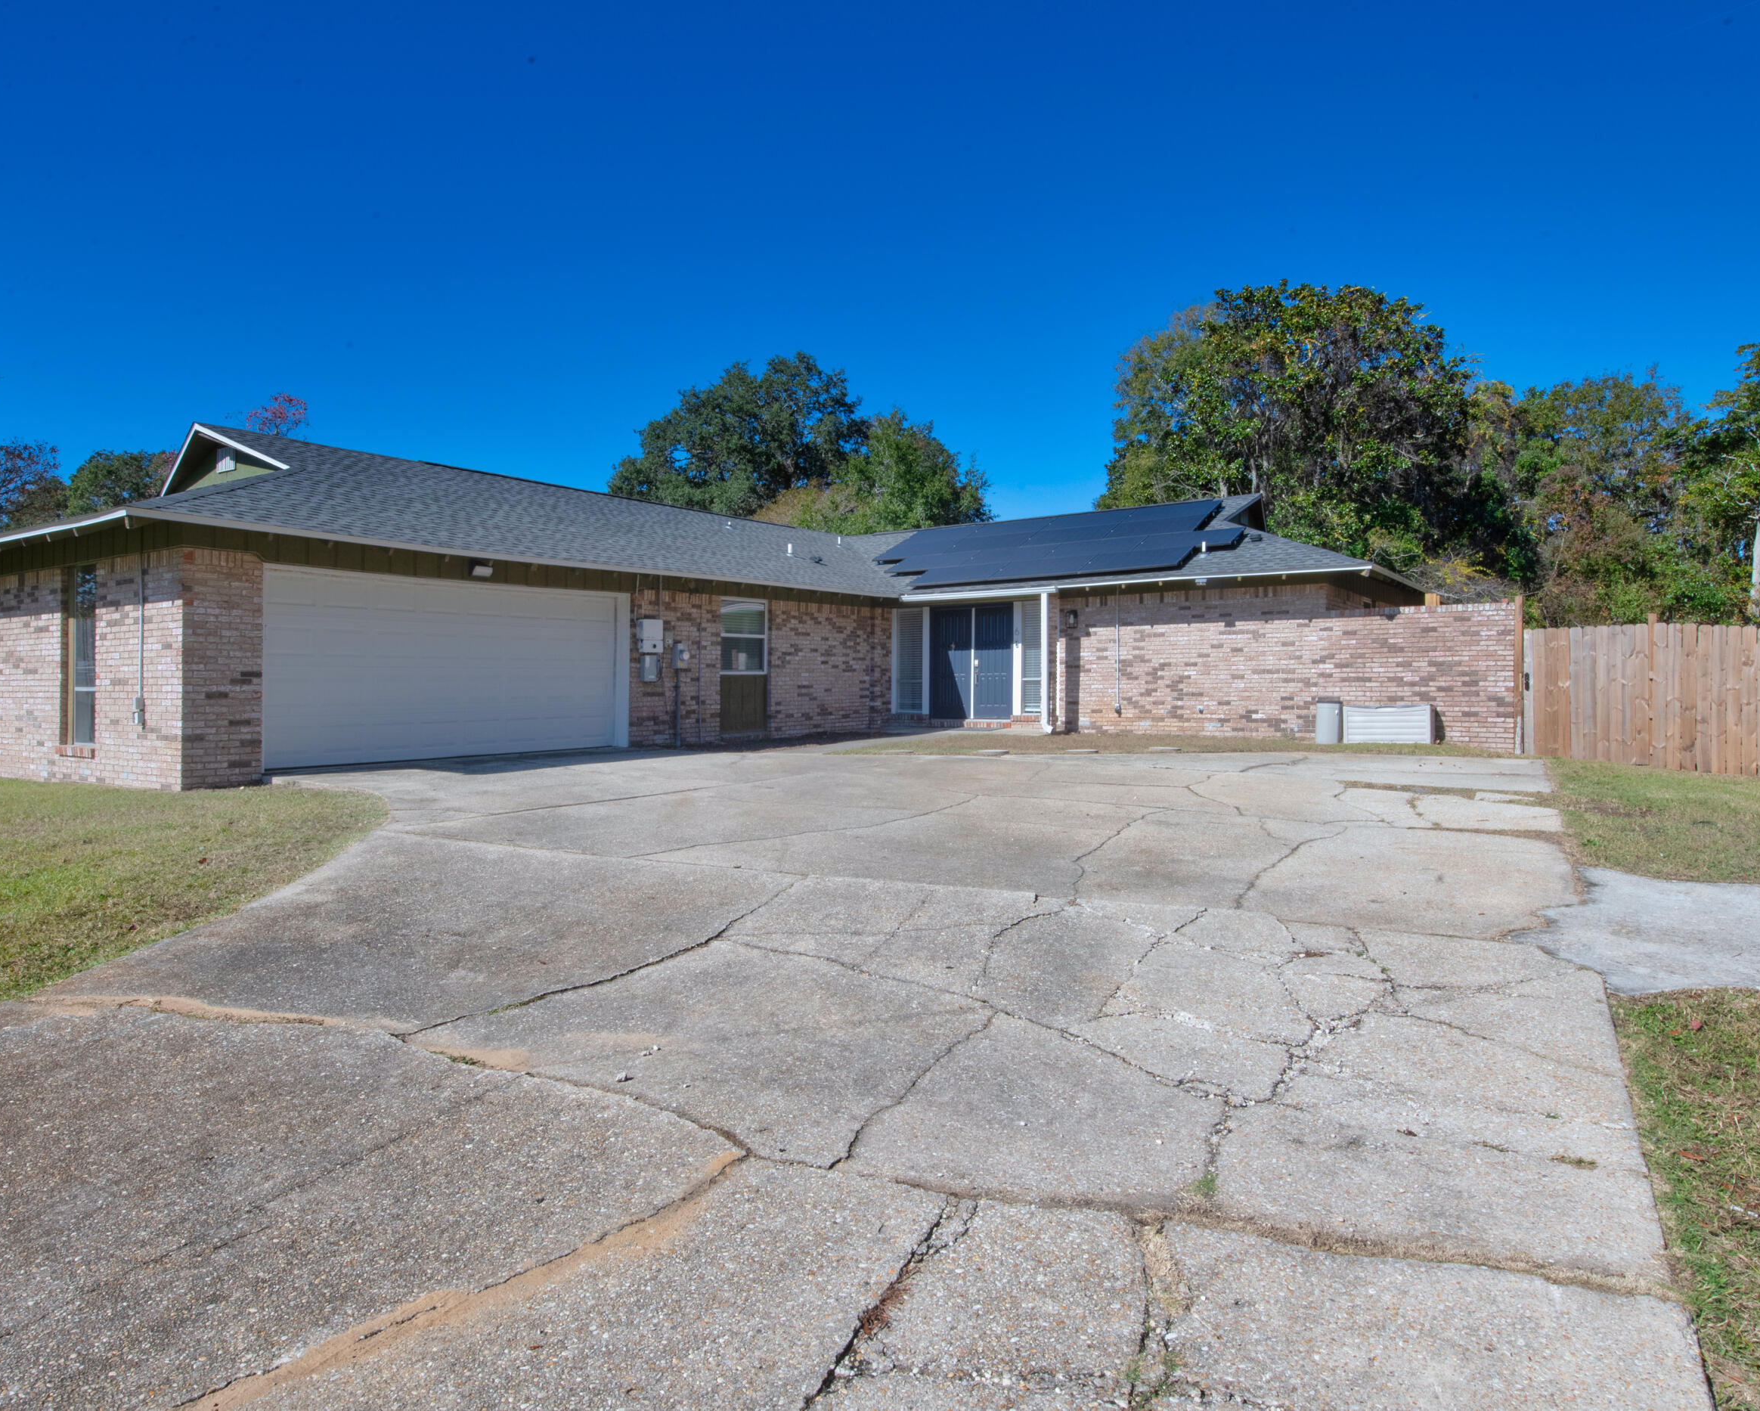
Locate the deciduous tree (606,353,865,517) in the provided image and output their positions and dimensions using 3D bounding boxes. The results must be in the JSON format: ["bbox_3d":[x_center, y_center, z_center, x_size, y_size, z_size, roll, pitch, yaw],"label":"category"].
[{"bbox_3d":[-6.100,-7.800,47.000,11.800,15.600,11.200,0,1,0],"label":"deciduous tree"}]

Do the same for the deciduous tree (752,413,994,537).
[{"bbox_3d":[-0.270,-5.200,38.000,8.300,10.800,7.800,0,1,0],"label":"deciduous tree"}]

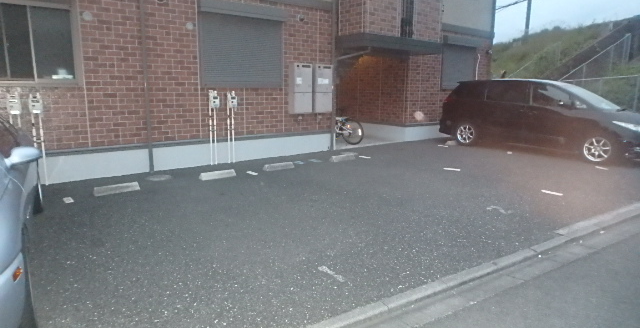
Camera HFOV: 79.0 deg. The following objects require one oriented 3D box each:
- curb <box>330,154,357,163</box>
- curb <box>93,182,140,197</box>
[{"bbox_3d":[0.454,-0.139,7.739,0.612,0.110,0.140,-8,13,-37],"label":"curb"},{"bbox_3d":[-2.763,0.330,5.313,0.568,0.110,0.140,-8,13,-37],"label":"curb"}]

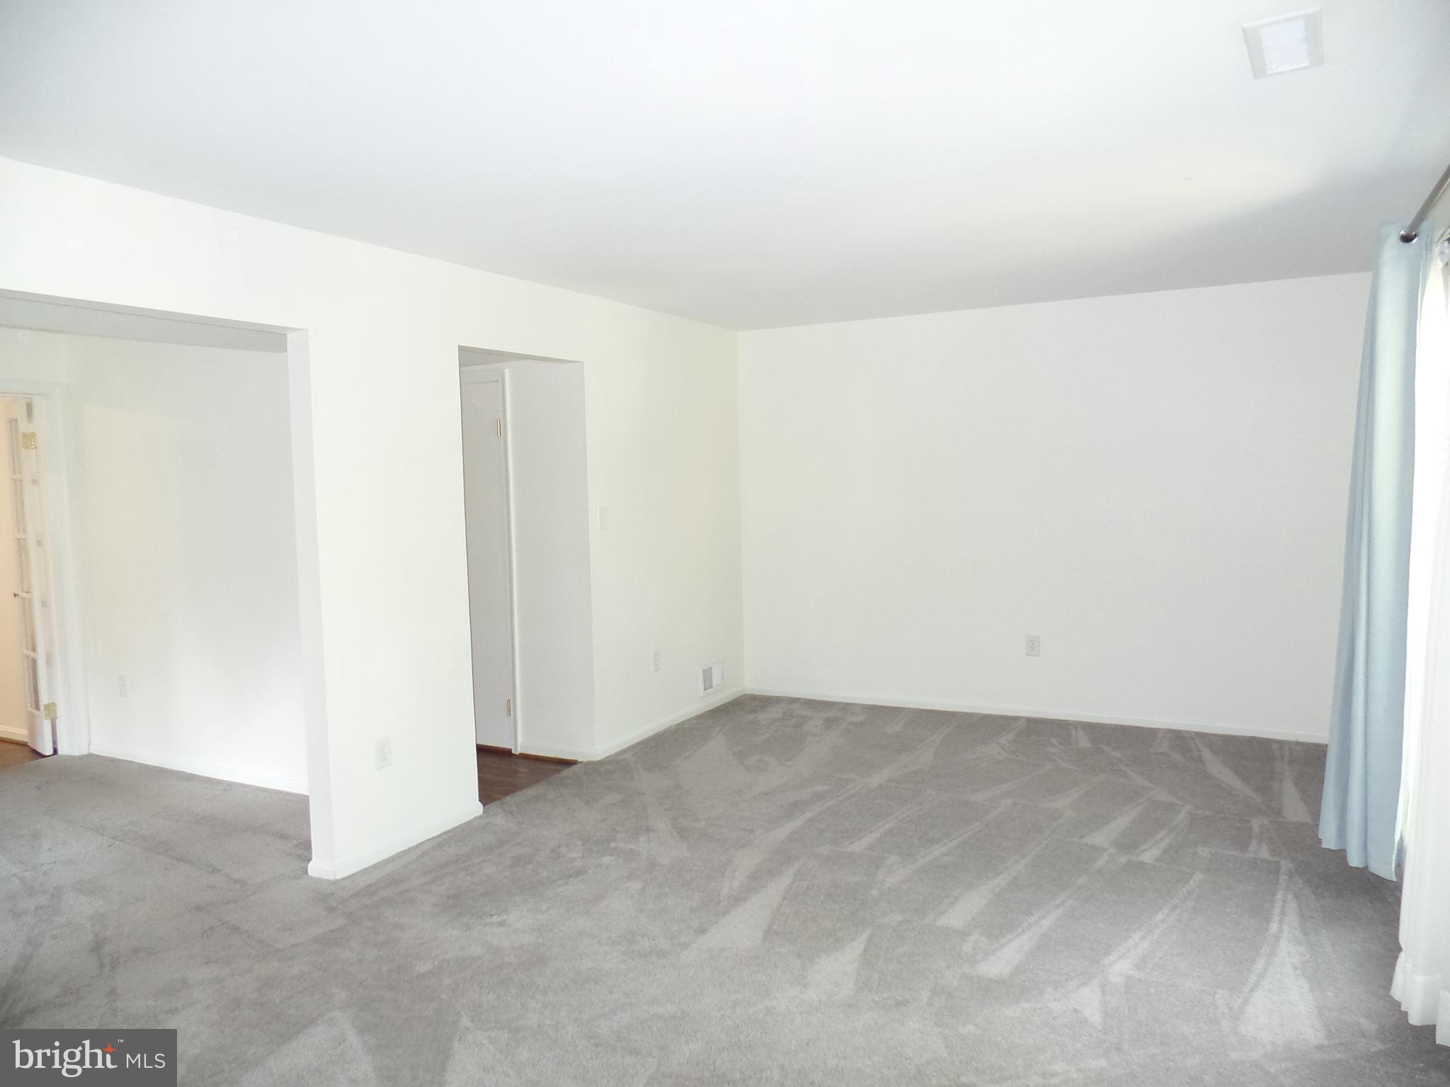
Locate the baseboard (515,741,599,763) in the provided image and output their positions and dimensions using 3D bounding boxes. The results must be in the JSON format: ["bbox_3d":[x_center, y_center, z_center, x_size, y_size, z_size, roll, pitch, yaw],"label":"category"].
[{"bbox_3d":[-0.916,1.140,5.239,0.560,0.070,0.020,1,5,29],"label":"baseboard"}]

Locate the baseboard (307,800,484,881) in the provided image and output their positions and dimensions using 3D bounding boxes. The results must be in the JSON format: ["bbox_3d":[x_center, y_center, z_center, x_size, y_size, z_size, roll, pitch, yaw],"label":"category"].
[{"bbox_3d":[-1.350,1.222,4.040,0.145,0.072,0.805,1,5,29],"label":"baseboard"}]

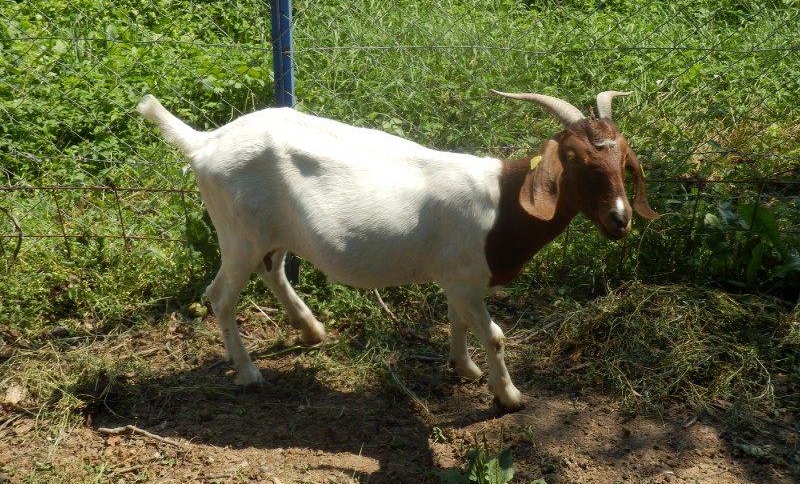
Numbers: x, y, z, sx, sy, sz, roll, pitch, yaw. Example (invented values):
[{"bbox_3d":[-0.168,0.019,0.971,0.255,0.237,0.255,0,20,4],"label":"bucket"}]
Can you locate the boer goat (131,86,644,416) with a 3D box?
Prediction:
[{"bbox_3d":[-0.026,-0.009,3.693,1.209,0.750,0.313,5,23,13],"label":"boer goat"}]

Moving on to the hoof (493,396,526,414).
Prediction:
[{"bbox_3d":[0.253,0.376,3.687,0.067,0.042,0.050,5,23,13],"label":"hoof"}]

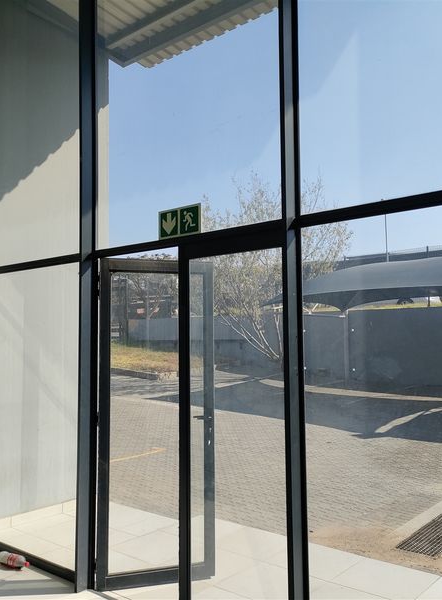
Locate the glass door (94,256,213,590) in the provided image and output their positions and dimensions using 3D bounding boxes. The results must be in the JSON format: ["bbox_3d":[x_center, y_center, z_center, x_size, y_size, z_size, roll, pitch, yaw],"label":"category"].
[{"bbox_3d":[-0.420,0.801,4.207,0.789,2.149,0.055,1,-5,-19],"label":"glass door"}]

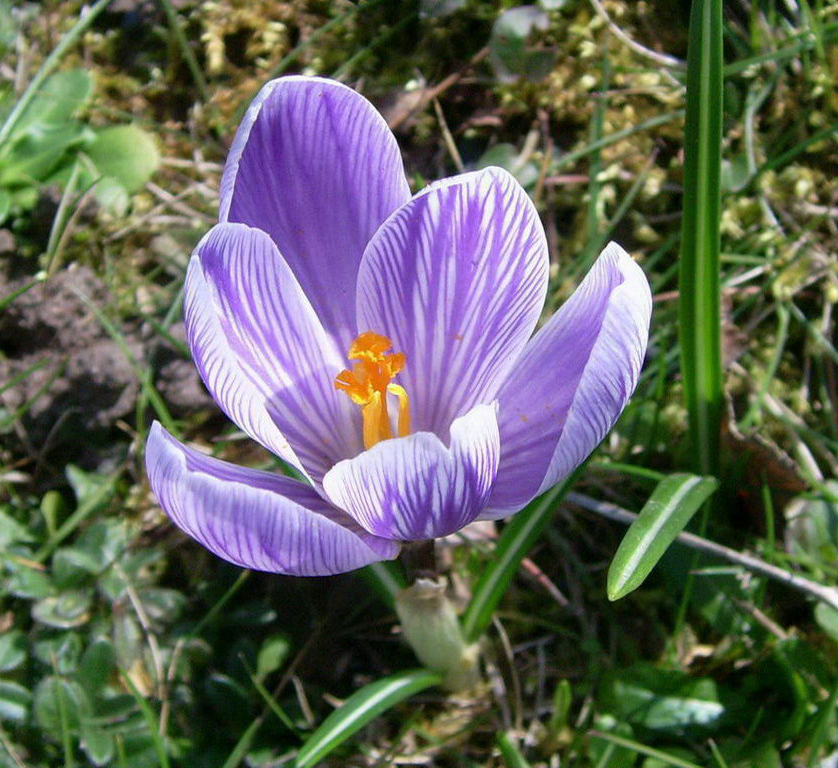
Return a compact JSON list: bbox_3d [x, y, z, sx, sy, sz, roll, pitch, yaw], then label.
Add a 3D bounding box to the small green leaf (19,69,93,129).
[{"bbox_3d":[-0.099,-0.077,0.322,0.017,0.004,0.025,38,72,15],"label":"small green leaf"}]

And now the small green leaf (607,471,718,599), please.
[{"bbox_3d":[0.036,0.023,0.178,0.006,0.004,0.025,35,69,16],"label":"small green leaf"}]

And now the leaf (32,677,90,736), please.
[{"bbox_3d":[-0.057,0.052,0.190,0.008,0.004,0.010,-17,63,-9],"label":"leaf"}]

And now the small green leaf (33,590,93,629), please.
[{"bbox_3d":[-0.062,0.039,0.206,0.011,0.004,0.007,-5,52,-4],"label":"small green leaf"}]

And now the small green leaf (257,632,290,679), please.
[{"bbox_3d":[-0.024,0.045,0.197,0.005,0.004,0.008,27,69,11],"label":"small green leaf"}]

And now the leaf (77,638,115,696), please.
[{"bbox_3d":[-0.054,0.047,0.198,0.006,0.004,0.010,4,57,3],"label":"leaf"}]

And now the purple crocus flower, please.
[{"bbox_3d":[-0.003,-0.004,0.160,0.060,0.053,0.057,0,43,0],"label":"purple crocus flower"}]

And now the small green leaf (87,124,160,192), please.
[{"bbox_3d":[-0.076,-0.058,0.302,0.020,0.004,0.020,11,67,5],"label":"small green leaf"}]

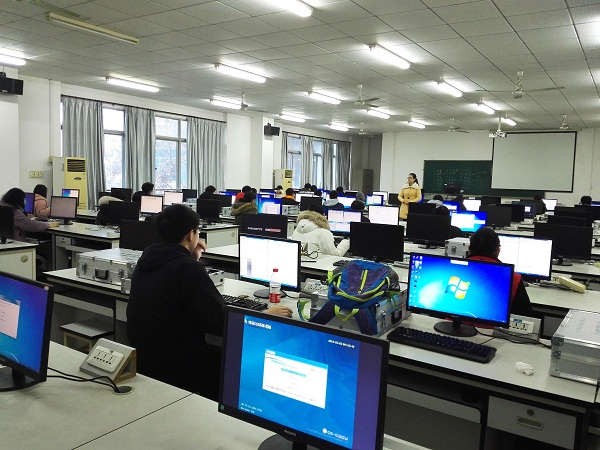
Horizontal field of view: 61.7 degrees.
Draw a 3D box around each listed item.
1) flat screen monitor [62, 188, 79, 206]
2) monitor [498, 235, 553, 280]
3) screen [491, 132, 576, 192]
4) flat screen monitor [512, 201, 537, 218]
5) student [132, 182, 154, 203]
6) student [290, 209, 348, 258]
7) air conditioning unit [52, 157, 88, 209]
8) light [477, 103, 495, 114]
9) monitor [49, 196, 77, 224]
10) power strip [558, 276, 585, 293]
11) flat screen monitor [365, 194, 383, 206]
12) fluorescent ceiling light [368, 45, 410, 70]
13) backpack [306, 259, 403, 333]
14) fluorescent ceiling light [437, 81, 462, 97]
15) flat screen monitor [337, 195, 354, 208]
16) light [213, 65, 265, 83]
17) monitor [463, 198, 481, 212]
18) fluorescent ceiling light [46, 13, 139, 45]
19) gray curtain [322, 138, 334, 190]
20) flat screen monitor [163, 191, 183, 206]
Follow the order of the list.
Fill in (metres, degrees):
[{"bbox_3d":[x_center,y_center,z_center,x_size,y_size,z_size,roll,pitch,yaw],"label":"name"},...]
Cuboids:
[{"bbox_3d":[-4.059,-0.439,8.925,0.460,0.375,0.180,6,7,33],"label":"flat screen monitor"},{"bbox_3d":[1.533,0.270,3.607,0.485,0.360,0.200,5,7,33],"label":"monitor"},{"bbox_3d":[7.459,-2.043,16.170,2.410,1.870,0.050,6,7,33],"label":"screen"},{"bbox_3d":[4.494,-0.266,10.097,0.475,0.375,0.180,6,7,33],"label":"flat screen monitor"},{"bbox_3d":[-2.858,-0.141,9.458,0.496,1.290,0.675,5,6,33],"label":"student"},{"bbox_3d":[0.208,0.401,5.440,0.600,1.150,0.750,5,7,33],"label":"student"},{"bbox_3d":[-4.805,-0.534,10.543,0.420,1.700,0.500,5,7,33],"label":"air conditioning unit"},{"bbox_3d":[4.275,-2.671,11.555,0.125,0.095,1.250,6,7,33],"label":"light"},{"bbox_3d":[-3.133,-0.194,6.761,0.460,0.362,0.180,4,6,21],"label":"monitor"},{"bbox_3d":[1.947,0.436,3.604,0.055,0.045,0.248,0,6,-18],"label":"power strip"},{"bbox_3d":[1.864,-0.542,12.448,0.500,0.378,0.200,5,6,33],"label":"flat screen monitor"},{"bbox_3d":[1.275,-2.335,7.053,0.125,0.095,1.250,6,7,33],"label":"fluorescent ceiling light"},{"bbox_3d":[0.293,0.308,2.518,0.360,0.250,0.400,4,6,23],"label":"backpack"},{"bbox_3d":[2.792,-2.518,9.315,0.100,0.100,1.220,5,7,33],"label":"fluorescent ceiling light"},{"bbox_3d":[1.059,-0.444,11.186,0.500,0.378,0.200,5,6,33],"label":"flat screen monitor"},{"bbox_3d":[-0.977,-2.517,8.396,0.130,0.100,1.220,5,6,33],"label":"light"},{"bbox_3d":[3.708,-0.374,10.846,0.470,0.355,0.180,5,7,33],"label":"monitor"},{"bbox_3d":[-2.478,-2.380,6.093,0.100,0.100,1.220,5,7,33],"label":"fluorescent ceiling light"},{"bbox_3d":[1.044,-1.924,19.262,0.120,2.680,0.730,6,7,33],"label":"gray curtain"},{"bbox_3d":[-2.580,-0.491,10.309,0.506,0.364,0.198,5,6,28],"label":"flat screen monitor"}]

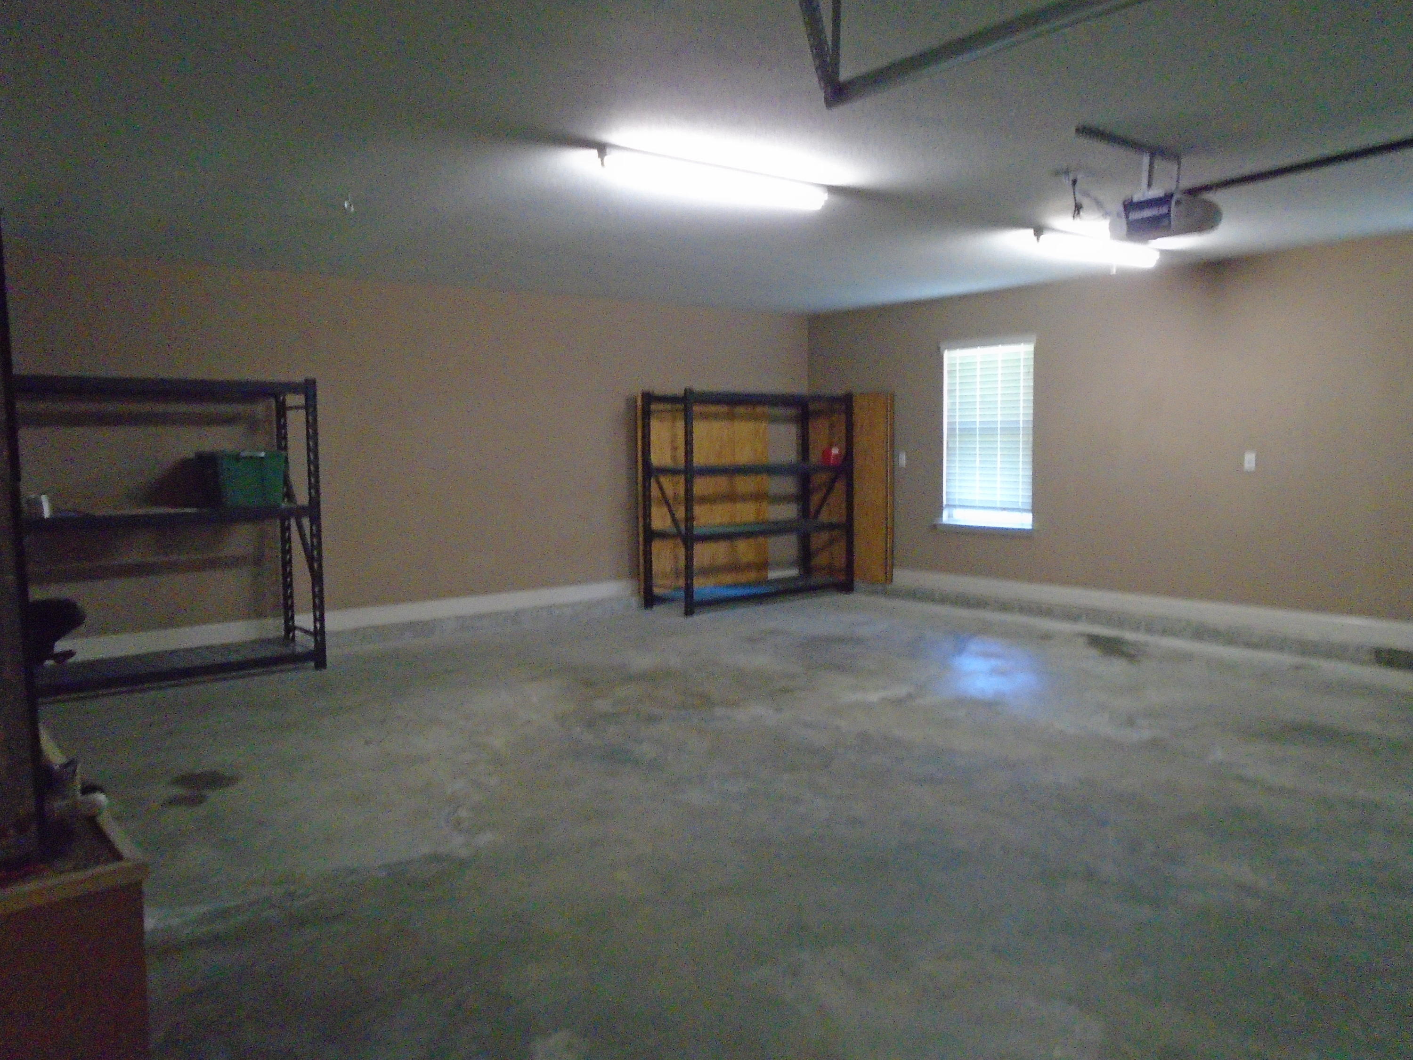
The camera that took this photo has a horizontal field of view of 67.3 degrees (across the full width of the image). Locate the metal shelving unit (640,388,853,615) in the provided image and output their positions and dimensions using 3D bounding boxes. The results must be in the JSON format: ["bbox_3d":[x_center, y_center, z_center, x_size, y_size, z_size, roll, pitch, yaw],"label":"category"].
[{"bbox_3d":[0.405,-0.292,9.386,1.940,1.829,0.610,-5,6,-38],"label":"metal shelving unit"}]

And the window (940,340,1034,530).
[{"bbox_3d":[2.319,-0.786,8.741,0.100,1.548,0.929,-5,6,-39],"label":"window"}]

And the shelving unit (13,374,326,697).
[{"bbox_3d":[-3.379,0.021,6.317,1.956,1.829,0.610,-5,6,-39],"label":"shelving unit"}]

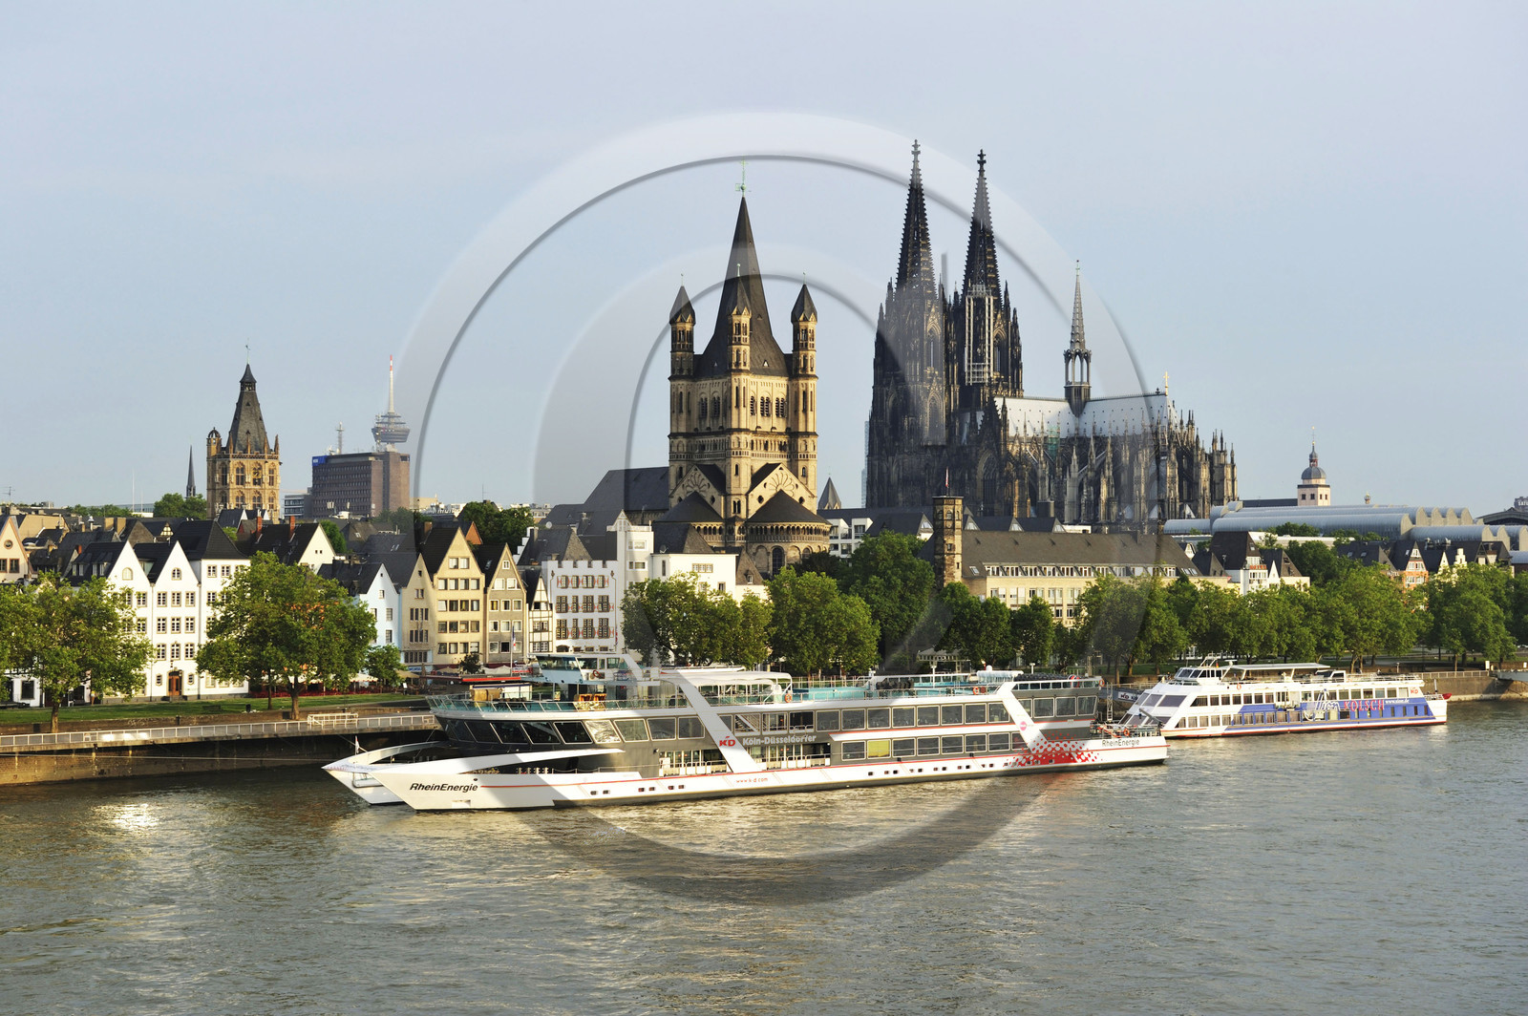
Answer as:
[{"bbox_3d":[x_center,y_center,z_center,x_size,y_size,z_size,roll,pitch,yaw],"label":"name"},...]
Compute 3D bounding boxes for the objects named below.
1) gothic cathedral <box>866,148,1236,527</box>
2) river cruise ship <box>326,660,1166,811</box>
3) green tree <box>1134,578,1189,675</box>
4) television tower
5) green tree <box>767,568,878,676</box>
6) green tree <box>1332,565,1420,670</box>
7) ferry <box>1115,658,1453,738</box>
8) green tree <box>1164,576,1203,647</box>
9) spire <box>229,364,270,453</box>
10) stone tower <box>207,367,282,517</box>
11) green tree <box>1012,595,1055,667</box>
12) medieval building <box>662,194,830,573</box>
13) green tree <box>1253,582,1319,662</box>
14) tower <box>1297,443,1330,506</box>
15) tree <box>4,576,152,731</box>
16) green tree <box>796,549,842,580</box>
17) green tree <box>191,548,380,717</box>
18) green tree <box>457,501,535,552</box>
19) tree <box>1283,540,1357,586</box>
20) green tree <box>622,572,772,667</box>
[{"bbox_3d":[99.260,-50.458,783.086,86.000,155.000,145.000,1,-2,-37],"label":"gothic cathedral"},{"bbox_3d":[1.391,20.474,227.498,90.500,12.800,15.000,1,-2,-32],"label":"river cruise ship"},{"bbox_3d":[59.669,17.636,349.776,8.419,14.498,8.419,0,-2,0],"label":"green tree"},{"bbox_3d":[-425.542,-39.807,2662.523,43.000,262.000,43.000,0,-2,0],"label":"television tower"},{"bbox_3d":[7.369,15.770,293.548,13.500,16.400,12.500,0,-2,1],"label":"green tree"},{"bbox_3d":[99.950,18.130,381.000,14.200,17.600,13.500,0,-2,15],"label":"green tree"},{"bbox_3d":[66.126,23.329,296.932,51.500,9.500,10.200,1,-2,-36],"label":"ferry"},{"bbox_3d":[69.470,17.930,385.000,9.200,13.400,9.000,0,-2,10],"label":"green tree"},{"bbox_3d":[-114.410,-22.140,518.000,9.400,19.900,9.400,1,-2,-12],"label":"spire"},{"bbox_3d":[-112.316,-4.831,505.084,13.200,53.500,13.200,1,-2,-35],"label":"stone tower"},{"bbox_3d":[39.024,18.607,337.810,6.574,12.308,6.574,0,-2,0],"label":"green tree"},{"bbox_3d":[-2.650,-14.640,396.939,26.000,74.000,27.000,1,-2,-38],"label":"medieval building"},{"bbox_3d":[82.670,19.030,370.000,11.000,14.200,10.500,0,-2,13],"label":"green tree"},{"bbox_3d":[232.762,4.005,988.352,10.300,65.500,10.300,-2,-3,44],"label":"tower"},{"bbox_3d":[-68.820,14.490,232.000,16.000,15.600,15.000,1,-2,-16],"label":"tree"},{"bbox_3d":[8.262,14.475,354.620,9.500,16.000,9.500,0,-2,1],"label":"green tree"},{"bbox_3d":[-50.183,13.468,244.601,18.500,17.800,17.000,0,-2,-12],"label":"green tree"},{"bbox_3d":[-47.556,9.368,414.671,13.806,21.295,13.806,0,-2,0],"label":"green tree"},{"bbox_3d":[104.370,13.670,438.000,14.000,16.000,13.000,0,-2,13],"label":"tree"},{"bbox_3d":[-8.485,16.012,293.756,18.012,15.780,18.012,0,-2,0],"label":"green tree"}]

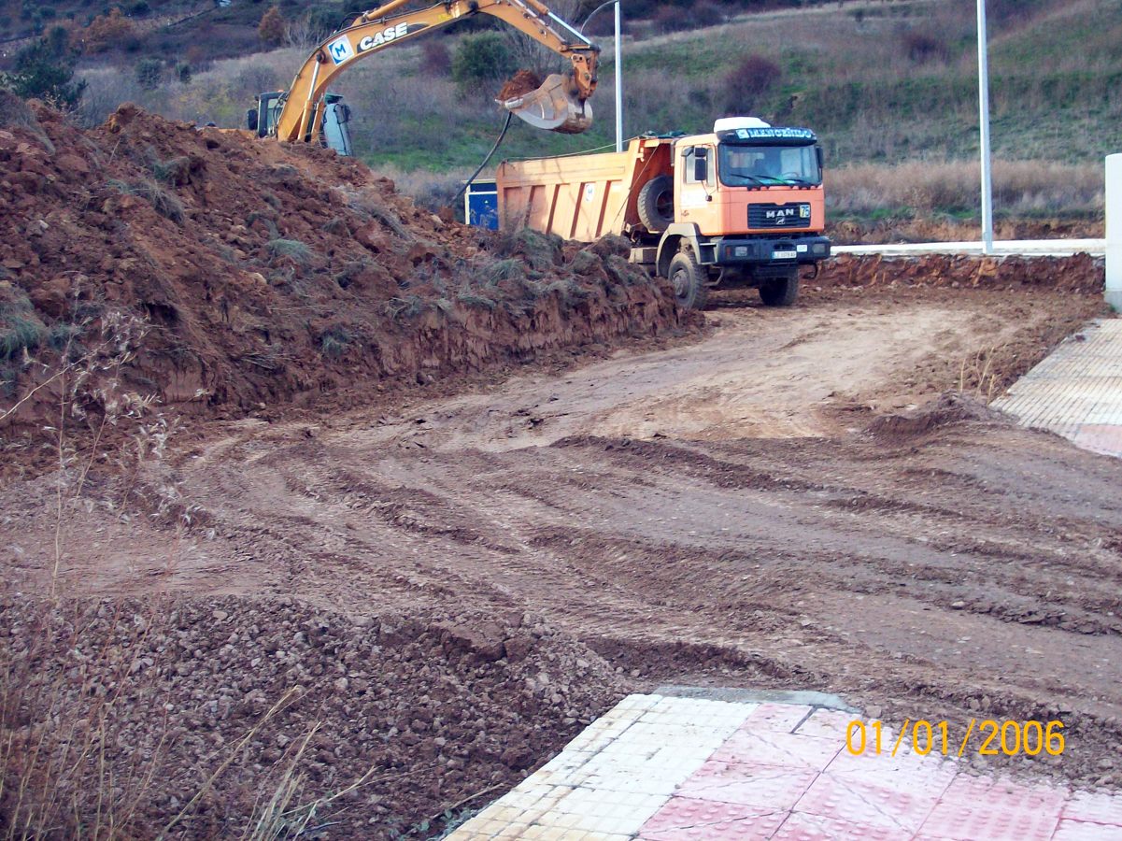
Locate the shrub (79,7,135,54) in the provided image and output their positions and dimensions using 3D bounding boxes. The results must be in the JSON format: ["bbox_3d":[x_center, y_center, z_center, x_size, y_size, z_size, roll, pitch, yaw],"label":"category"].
[{"bbox_3d":[-41.286,-35.382,165.000,5.000,4.160,4.650,-3,7,-13],"label":"shrub"}]

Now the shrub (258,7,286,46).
[{"bbox_3d":[-23.863,-32.629,150.000,2.270,3.180,2.110,-3,7,-8],"label":"shrub"}]

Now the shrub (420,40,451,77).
[{"bbox_3d":[-6.485,-18.754,94.000,1.520,1.900,1.410,-2,7,-4],"label":"shrub"}]

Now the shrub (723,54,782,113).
[{"bbox_3d":[8.928,-15.776,85.000,2.740,2.660,2.550,-1,7,6],"label":"shrub"}]

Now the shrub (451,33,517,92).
[{"bbox_3d":[-3.931,-18.165,92.000,3.250,2.970,3.020,-2,7,-2],"label":"shrub"}]

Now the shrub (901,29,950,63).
[{"bbox_3d":[21.686,-22.269,108.000,2.830,2.070,2.640,0,7,11],"label":"shrub"}]

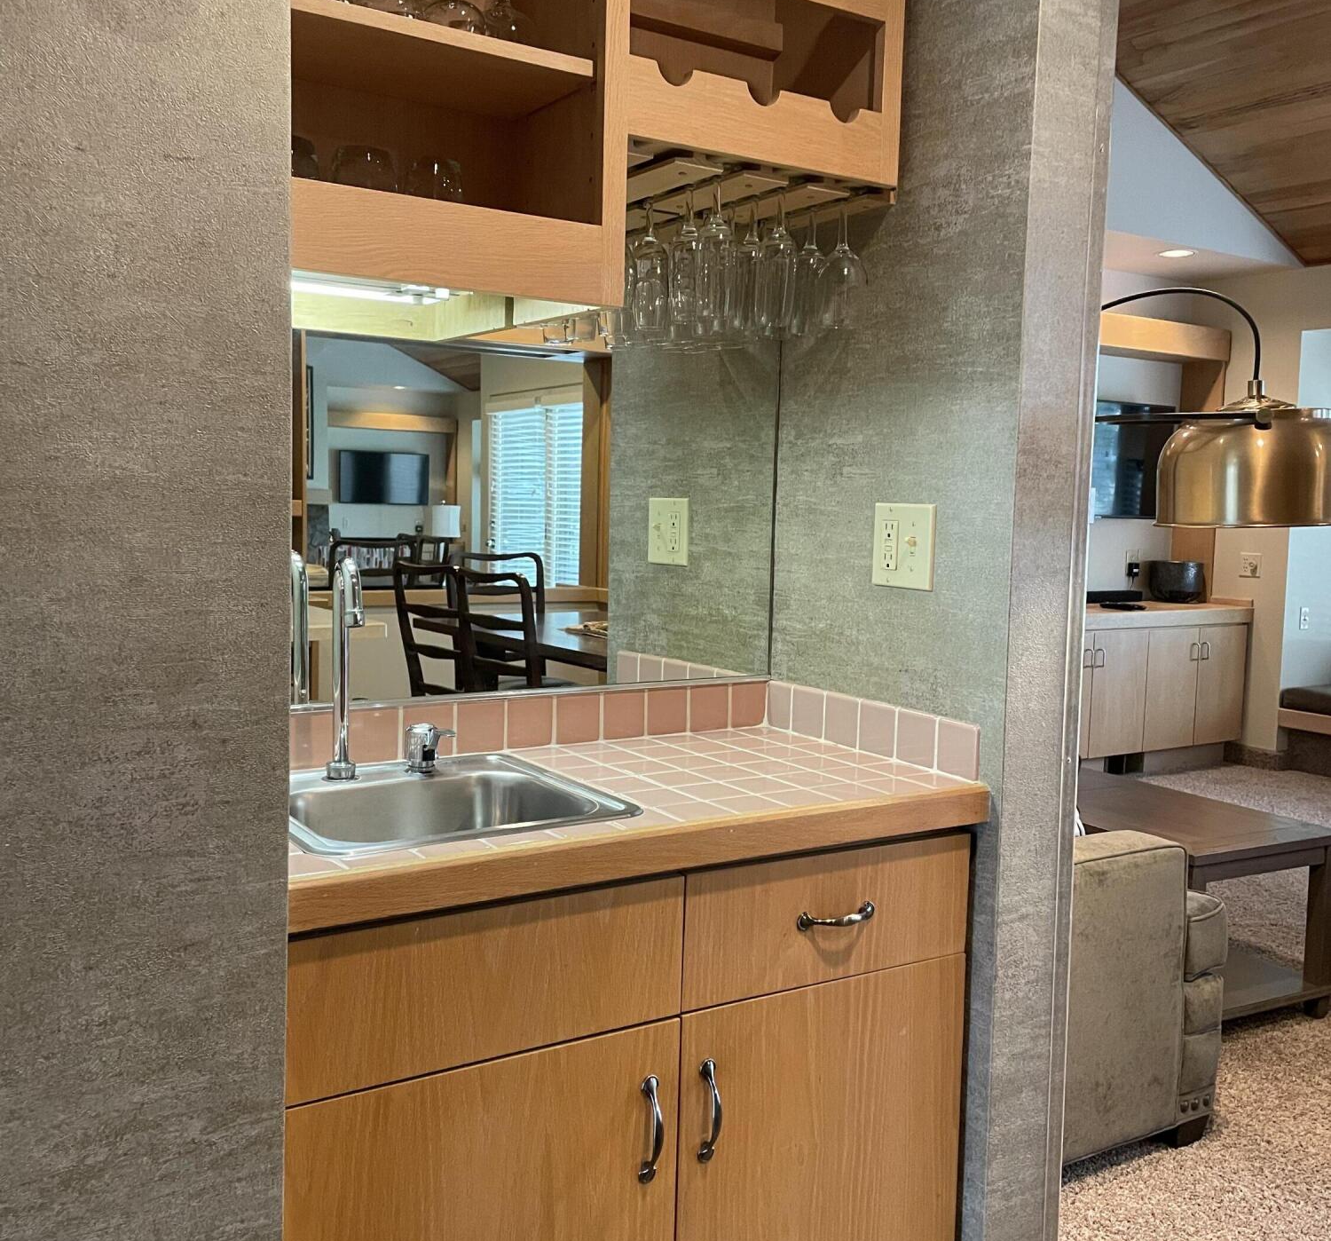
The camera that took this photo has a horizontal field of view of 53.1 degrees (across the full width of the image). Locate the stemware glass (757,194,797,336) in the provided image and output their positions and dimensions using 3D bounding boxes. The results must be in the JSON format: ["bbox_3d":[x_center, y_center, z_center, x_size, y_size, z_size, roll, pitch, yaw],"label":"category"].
[{"bbox_3d":[0.153,-0.485,1.766,0.058,0.194,0.058,1,5,0],"label":"stemware glass"}]

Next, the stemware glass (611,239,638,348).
[{"bbox_3d":[-0.062,-0.503,1.903,0.058,0.194,0.058,-2,6,-33],"label":"stemware glass"}]

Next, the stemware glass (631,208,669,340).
[{"bbox_3d":[-0.025,-0.497,1.846,0.058,0.194,0.058,1,5,0],"label":"stemware glass"}]

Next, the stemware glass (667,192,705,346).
[{"bbox_3d":[0.030,-0.488,1.763,0.058,0.194,0.058,1,5,0],"label":"stemware glass"}]

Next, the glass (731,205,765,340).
[{"bbox_3d":[0.119,-0.491,1.817,0.058,0.194,0.058,1,5,0],"label":"glass"}]

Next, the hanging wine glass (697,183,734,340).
[{"bbox_3d":[0.066,-0.482,1.708,0.058,0.194,0.058,1,5,0],"label":"hanging wine glass"}]

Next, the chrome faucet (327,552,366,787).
[{"bbox_3d":[-0.382,0.058,1.607,0.040,0.270,0.112,-1,6,-25],"label":"chrome faucet"}]

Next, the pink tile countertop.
[{"bbox_3d":[-0.096,0.226,1.641,0.908,0.049,0.466,-2,6,-33],"label":"pink tile countertop"}]

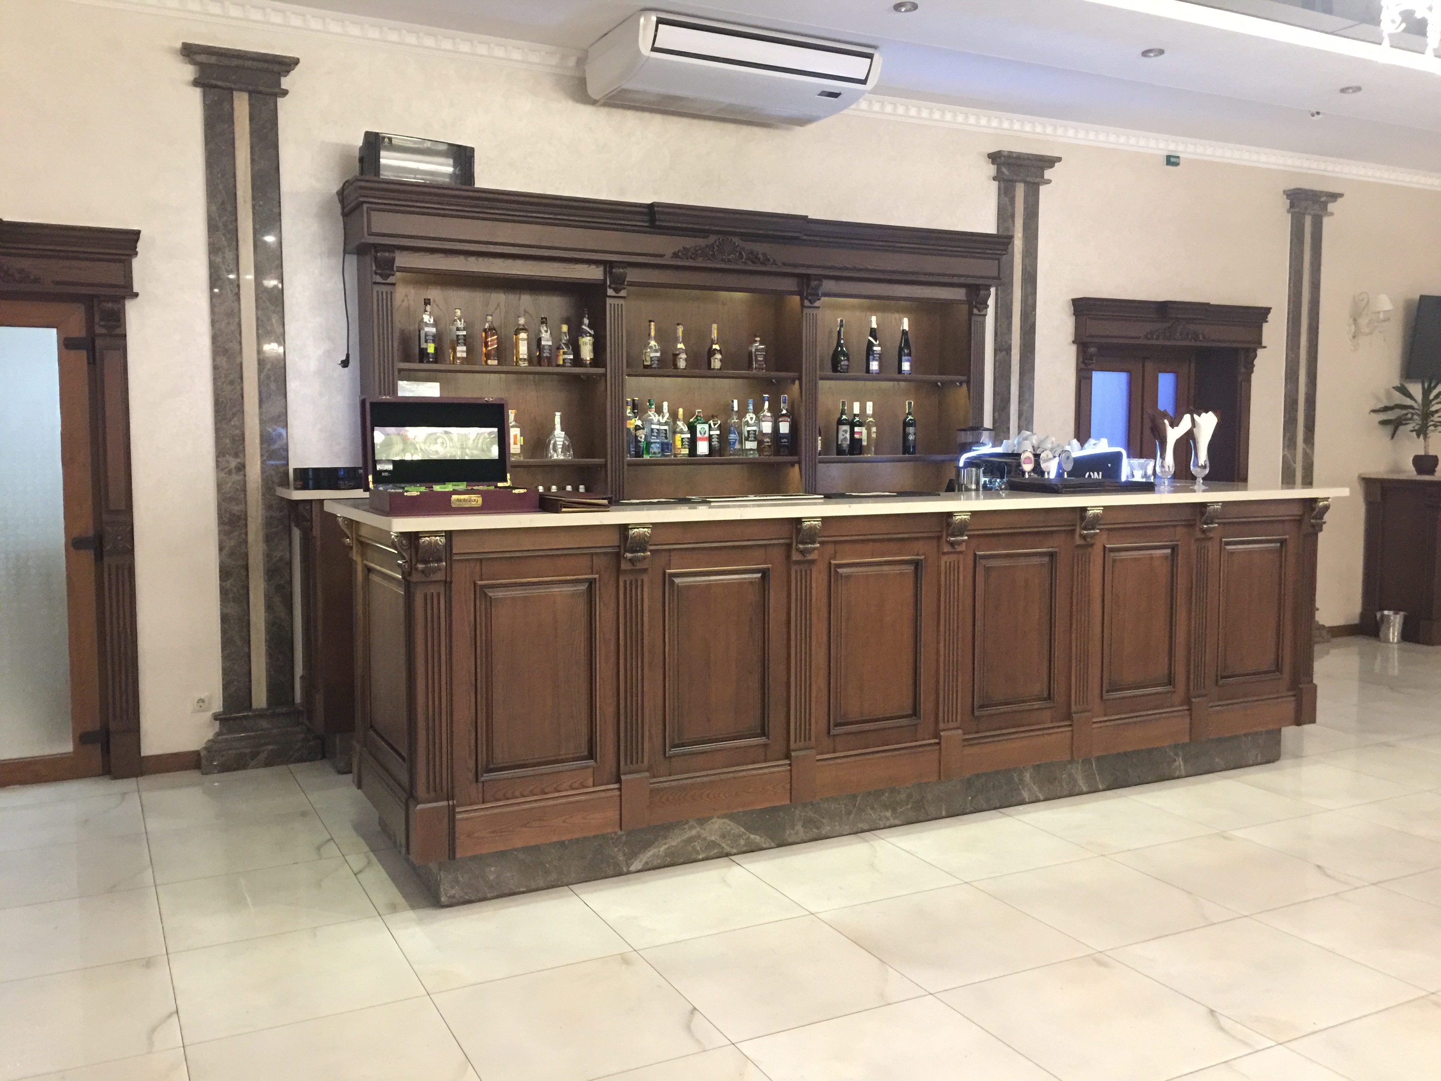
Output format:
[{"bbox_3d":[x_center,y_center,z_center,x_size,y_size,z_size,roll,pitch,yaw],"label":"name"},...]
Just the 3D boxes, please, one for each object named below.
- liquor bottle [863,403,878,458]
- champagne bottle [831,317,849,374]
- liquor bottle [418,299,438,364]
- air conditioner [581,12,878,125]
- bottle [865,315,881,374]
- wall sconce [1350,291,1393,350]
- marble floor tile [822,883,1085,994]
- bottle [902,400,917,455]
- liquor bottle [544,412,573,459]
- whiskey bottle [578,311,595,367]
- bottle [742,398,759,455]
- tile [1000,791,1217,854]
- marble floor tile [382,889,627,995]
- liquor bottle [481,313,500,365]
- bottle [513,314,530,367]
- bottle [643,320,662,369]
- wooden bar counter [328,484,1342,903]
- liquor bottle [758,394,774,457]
[{"bbox_3d":[0.826,-0.614,6.675,0.078,0.301,0.078,0,5,0],"label":"liquor bottle"},{"bbox_3d":[0.653,-1.052,6.549,0.100,0.305,0.100,0,5,0],"label":"champagne bottle"},{"bbox_3d":[-1.343,-0.955,5.539,0.080,0.303,0.080,-2,5,-27],"label":"liquor bottle"},{"bbox_3d":[0.083,-2.261,5.863,1.275,0.245,0.680,-2,5,-27],"label":"air conditioner"},{"bbox_3d":[0.834,-1.065,6.607,0.078,0.323,0.078,-1,5,-10],"label":"bottle"},{"bbox_3d":[4.784,-1.609,8.851,0.160,0.420,0.280,-2,5,-27],"label":"wall sconce"},{"bbox_3d":[0.701,1.190,3.649,0.600,0.010,0.600,-2,5,-27],"label":"marble floor tile"},{"bbox_3d":[1.058,-0.628,6.759,0.075,0.308,0.075,-1,5,-9],"label":"bottle"},{"bbox_3d":[-0.784,-0.508,5.883,0.132,0.231,0.105,-2,5,-20],"label":"liquor bottle"},{"bbox_3d":[-0.650,-0.980,5.890,0.075,0.283,0.075,-2,5,-27],"label":"whiskey bottle"},{"bbox_3d":[0.158,-0.584,6.301,0.085,0.299,0.083,0,5,-6],"label":"bottle"},{"bbox_3d":[1.492,1.094,4.691,0.600,0.012,0.600,-2,5,-27],"label":"tile"},{"bbox_3d":[-0.647,1.178,3.611,0.600,0.010,0.600,-2,5,-27],"label":"marble floor tile"},{"bbox_3d":[-1.086,-0.942,5.694,0.066,0.245,0.064,-3,6,-35],"label":"liquor bottle"},{"bbox_3d":[-0.949,-0.946,5.763,0.065,0.244,0.060,-3,6,-32],"label":"bottle"},{"bbox_3d":[-0.343,-0.979,6.070,0.088,0.249,0.068,-1,5,-17],"label":"bottle"},{"bbox_3d":[0.706,0.445,4.971,4.260,1.244,1.050,-2,5,-27],"label":"wooden bar counter"},{"bbox_3d":[0.245,-0.606,6.400,0.078,0.328,0.077,-1,5,-8],"label":"liquor bottle"}]

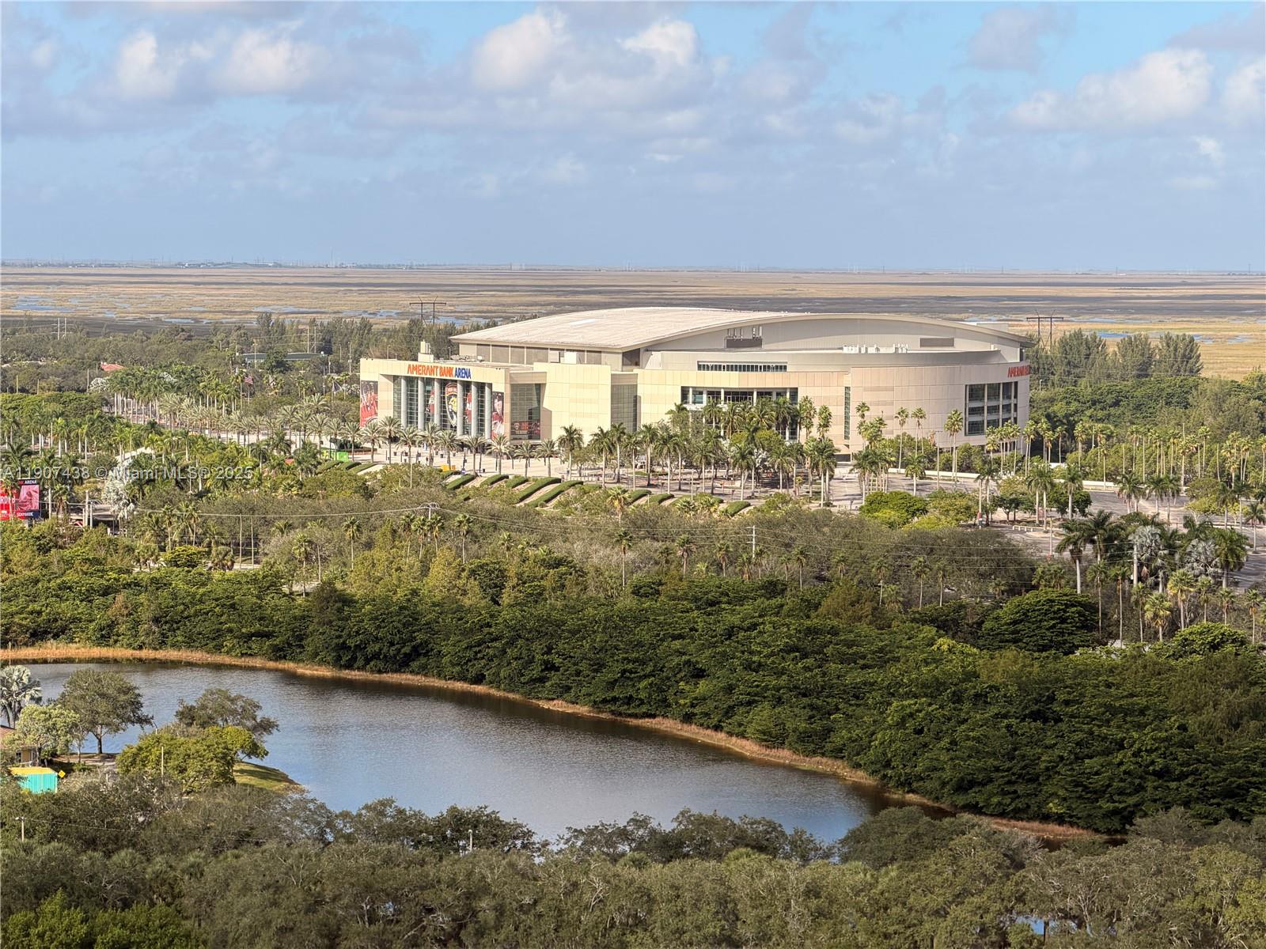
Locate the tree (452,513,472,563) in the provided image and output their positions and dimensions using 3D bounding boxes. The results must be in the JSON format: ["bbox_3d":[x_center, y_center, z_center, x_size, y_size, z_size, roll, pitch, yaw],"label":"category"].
[{"bbox_3d":[-33.170,13.140,709.060,4.030,11.120,4.030,0,3,0],"label":"tree"}]

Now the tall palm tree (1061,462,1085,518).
[{"bbox_3d":[104.300,3.980,866.670,5.860,13.360,5.860,0,3,0],"label":"tall palm tree"}]

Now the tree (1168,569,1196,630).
[{"bbox_3d":[91.150,21.680,606.640,4.620,12.310,4.620,0,3,0],"label":"tree"}]

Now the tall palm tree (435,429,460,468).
[{"bbox_3d":[-51.270,-6.630,1011.490,6.570,11.630,6.570,0,3,0],"label":"tall palm tree"}]

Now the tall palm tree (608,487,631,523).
[{"bbox_3d":[-2.970,8.570,821.910,4.960,11.560,4.960,0,3,0],"label":"tall palm tree"}]

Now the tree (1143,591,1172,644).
[{"bbox_3d":[84.490,23.040,589.500,4.620,8.290,4.620,0,3,0],"label":"tree"}]

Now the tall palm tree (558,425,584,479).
[{"bbox_3d":[-16.250,-5.850,961.150,6.760,14.040,6.760,0,3,0],"label":"tall palm tree"}]

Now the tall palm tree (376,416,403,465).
[{"bbox_3d":[-67.860,-9.520,1020.090,7.450,13.790,7.450,0,3,0],"label":"tall palm tree"}]

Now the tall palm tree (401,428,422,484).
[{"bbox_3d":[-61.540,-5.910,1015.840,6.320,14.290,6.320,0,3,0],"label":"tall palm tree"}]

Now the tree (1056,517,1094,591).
[{"bbox_3d":[82.190,15.820,679.010,6.800,15.250,6.800,0,3,0],"label":"tree"}]

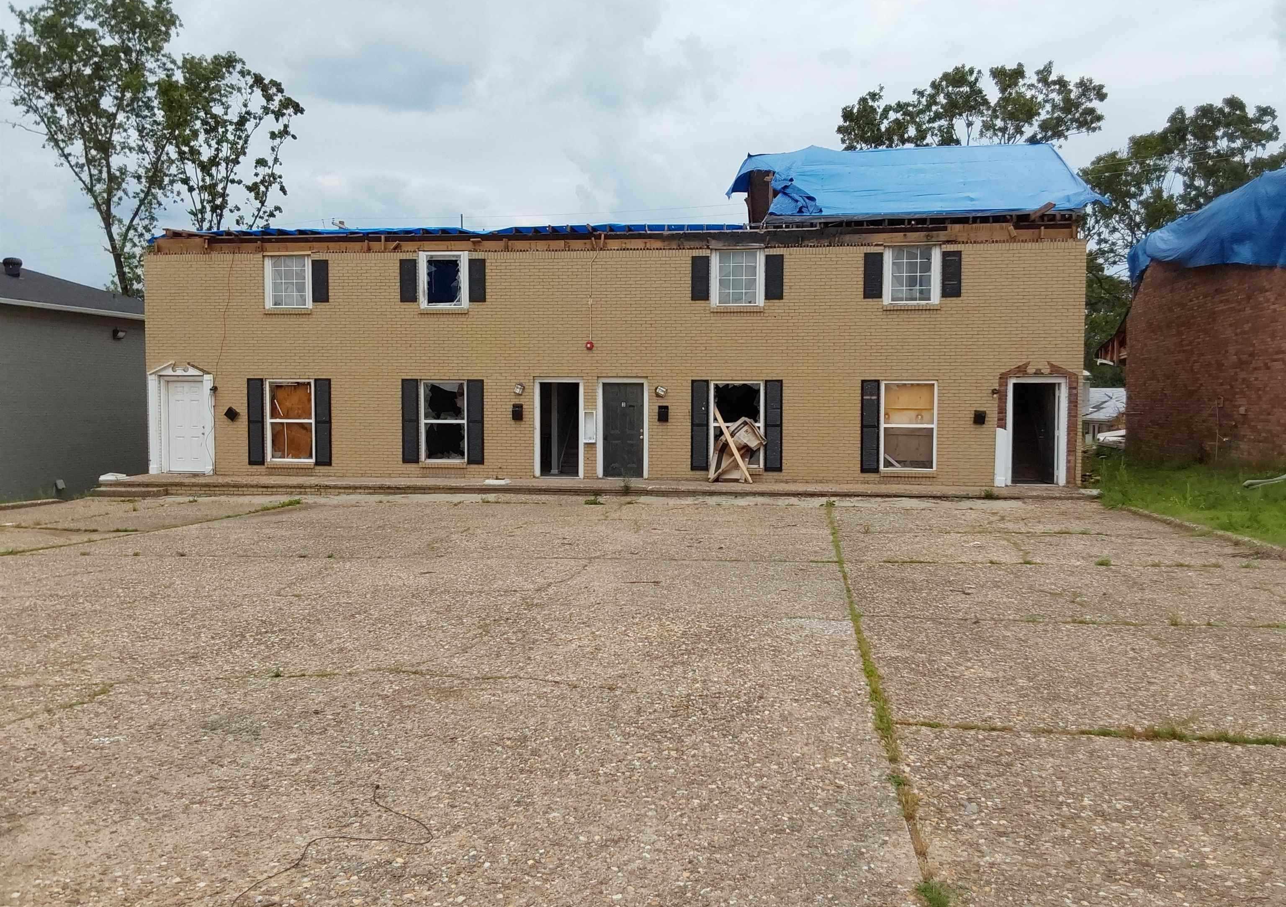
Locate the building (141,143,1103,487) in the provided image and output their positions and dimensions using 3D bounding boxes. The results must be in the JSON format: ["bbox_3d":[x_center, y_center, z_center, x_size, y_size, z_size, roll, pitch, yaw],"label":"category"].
[{"bbox_3d":[-0.557,-3.501,26.121,20.200,7.800,8.500,1,2,7],"label":"building"}]

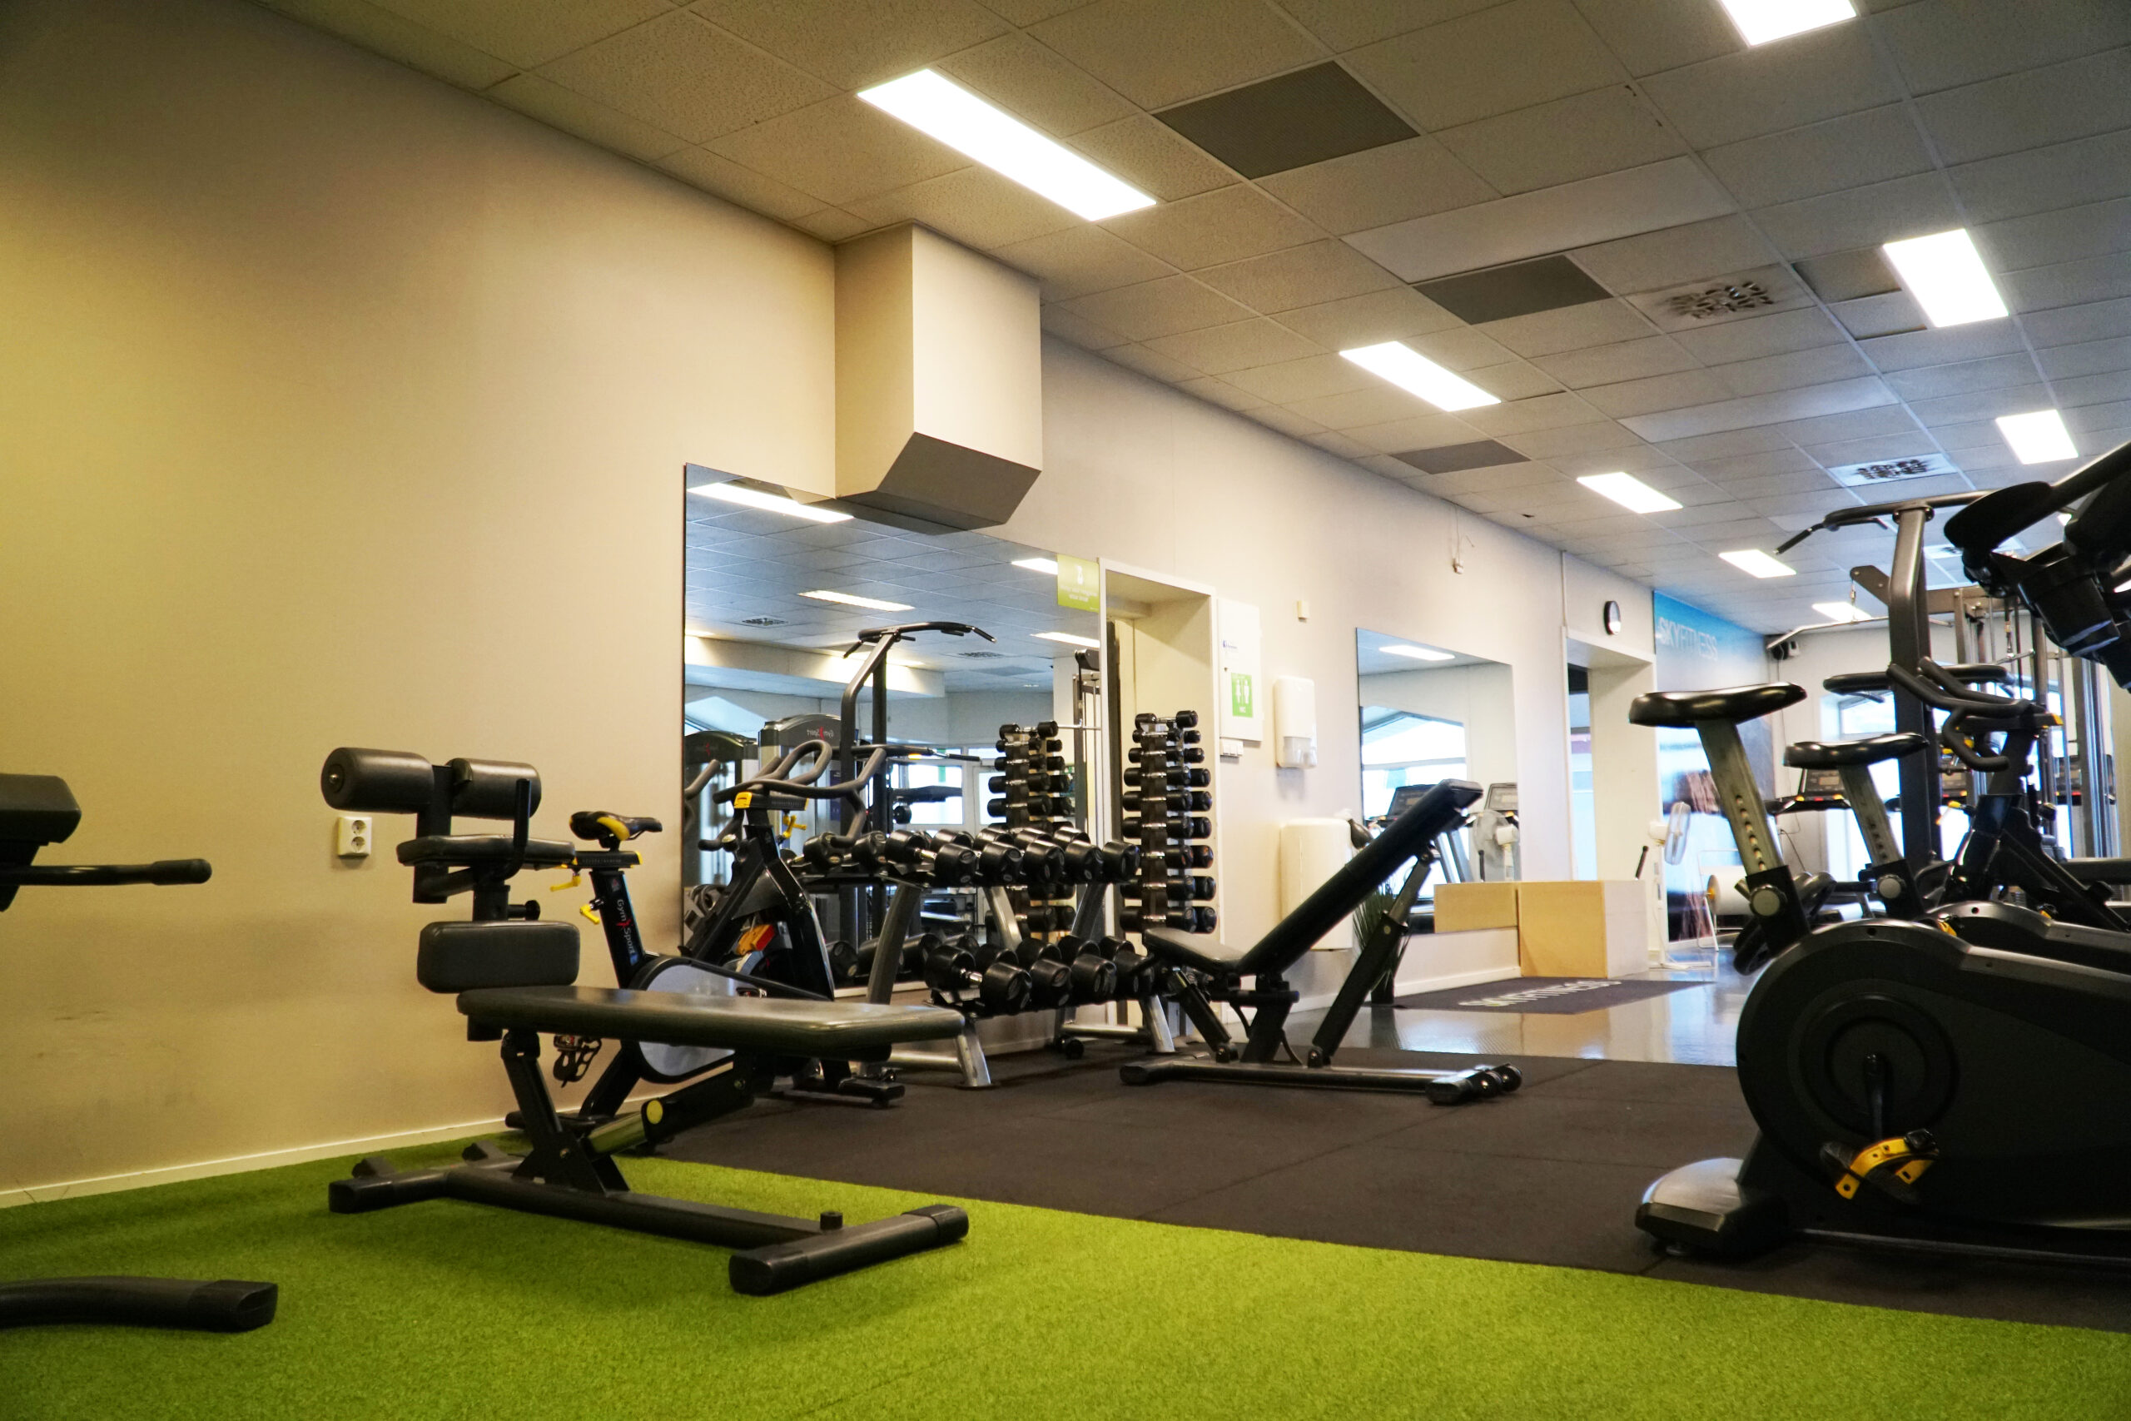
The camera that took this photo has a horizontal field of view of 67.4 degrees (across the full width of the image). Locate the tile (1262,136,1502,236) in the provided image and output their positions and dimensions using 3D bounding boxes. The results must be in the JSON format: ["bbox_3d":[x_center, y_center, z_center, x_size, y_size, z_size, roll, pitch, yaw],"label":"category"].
[{"bbox_3d":[1.030,-1.726,5.259,0.600,0.020,0.600,-3,-6,37],"label":"tile"}]

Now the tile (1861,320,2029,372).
[{"bbox_3d":[3.745,-1.555,6.795,0.600,0.025,0.600,-3,-5,36],"label":"tile"}]

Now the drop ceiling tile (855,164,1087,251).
[{"bbox_3d":[-0.329,-1.682,5.385,0.591,0.020,0.591,-4,-6,37],"label":"drop ceiling tile"}]

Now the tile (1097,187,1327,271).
[{"bbox_3d":[0.507,-1.652,5.516,0.591,0.020,0.591,-4,-6,37],"label":"tile"}]

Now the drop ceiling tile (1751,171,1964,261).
[{"bbox_3d":[2.674,-1.661,5.371,0.600,0.025,0.600,-3,-5,36],"label":"drop ceiling tile"}]

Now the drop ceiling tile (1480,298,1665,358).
[{"bbox_3d":[2.076,-1.573,6.585,0.600,0.020,0.600,-3,-5,36],"label":"drop ceiling tile"}]

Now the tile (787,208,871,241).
[{"bbox_3d":[-0.814,-1.712,5.623,0.250,0.020,0.240,-3,-6,37],"label":"tile"}]

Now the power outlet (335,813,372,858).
[{"bbox_3d":[-1.813,0.322,4.087,0.038,0.103,0.077,-3,-5,36],"label":"power outlet"}]

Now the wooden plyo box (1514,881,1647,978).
[{"bbox_3d":[3.372,1.414,10.416,0.525,0.590,0.790,-4,-6,36],"label":"wooden plyo box"}]

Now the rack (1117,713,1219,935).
[{"bbox_3d":[0.422,0.715,6.704,0.360,1.430,0.310,-3,-6,37],"label":"rack"}]

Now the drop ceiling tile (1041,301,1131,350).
[{"bbox_3d":[0.029,-1.613,6.744,0.240,0.020,0.580,-3,-6,37],"label":"drop ceiling tile"}]

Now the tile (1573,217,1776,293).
[{"bbox_3d":[2.201,-1.643,5.759,0.600,0.020,0.600,-4,-6,36],"label":"tile"}]

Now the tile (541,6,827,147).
[{"bbox_3d":[-1.029,-1.734,4.384,0.600,0.025,0.600,-3,-5,36],"label":"tile"}]

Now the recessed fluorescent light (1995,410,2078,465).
[{"bbox_3d":[5.115,-1.447,8.406,0.300,0.050,1.200,-3,-5,36],"label":"recessed fluorescent light"}]

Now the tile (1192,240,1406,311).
[{"bbox_3d":[0.870,-1.617,5.955,0.600,0.025,0.600,-3,-5,36],"label":"tile"}]

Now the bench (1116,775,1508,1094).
[{"bbox_3d":[0.818,0.733,5.210,1.180,0.955,0.510,-4,-6,34],"label":"bench"}]

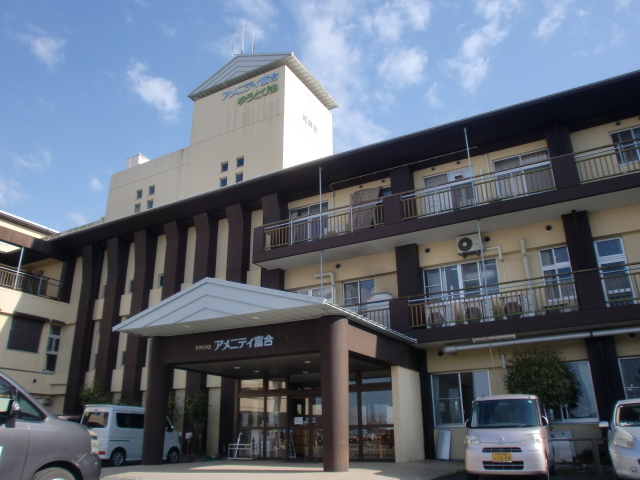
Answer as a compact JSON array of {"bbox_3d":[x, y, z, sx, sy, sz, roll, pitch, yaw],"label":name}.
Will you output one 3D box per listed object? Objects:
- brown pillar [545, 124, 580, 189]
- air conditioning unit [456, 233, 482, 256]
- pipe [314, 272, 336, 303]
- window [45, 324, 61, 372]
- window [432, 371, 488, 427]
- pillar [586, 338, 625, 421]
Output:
[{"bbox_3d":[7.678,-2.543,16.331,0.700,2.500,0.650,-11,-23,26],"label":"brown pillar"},{"bbox_3d":[4.988,0.183,17.131,0.790,0.590,0.310,-11,-23,26],"label":"air conditioning unit"},{"bbox_3d":[0.211,1.916,19.478,0.970,1.320,0.130,-11,-23,26],"label":"pipe"},{"bbox_3d":[-12.089,4.899,23.416,0.114,2.002,0.525,-12,-23,26],"label":"window"},{"bbox_3d":[4.411,4.945,16.067,1.830,1.630,0.120,-11,-23,26],"label":"window"},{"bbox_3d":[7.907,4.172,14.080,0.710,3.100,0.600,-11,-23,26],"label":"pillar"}]

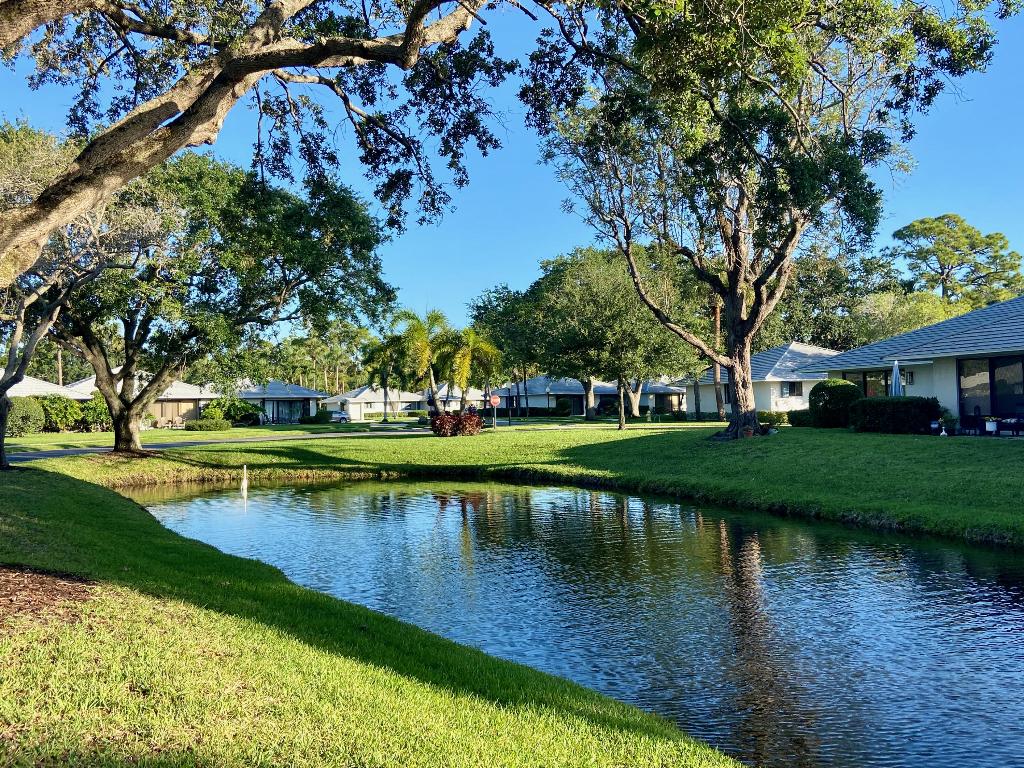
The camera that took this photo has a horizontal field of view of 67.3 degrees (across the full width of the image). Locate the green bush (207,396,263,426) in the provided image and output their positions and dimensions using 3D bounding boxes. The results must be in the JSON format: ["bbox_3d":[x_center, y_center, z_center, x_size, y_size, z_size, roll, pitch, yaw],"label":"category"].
[{"bbox_3d":[-22.700,2.250,63.000,4.500,2.450,3.400,0,-2,0],"label":"green bush"}]

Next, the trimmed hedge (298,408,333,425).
[{"bbox_3d":[-18.907,3.127,74.000,3.270,1.540,1.900,0,-2,0],"label":"trimmed hedge"}]

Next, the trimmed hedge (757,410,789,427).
[{"bbox_3d":[14.002,1.862,41.500,1.900,0.809,1.000,-1,-2,19],"label":"trimmed hedge"}]

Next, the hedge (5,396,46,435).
[{"bbox_3d":[-26.967,1.796,42.500,2.270,2.210,2.100,0,-2,0],"label":"hedge"}]

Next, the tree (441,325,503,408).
[{"bbox_3d":[-2.291,-0.226,43.500,3.280,6.050,3.200,0,-2,0],"label":"tree"}]

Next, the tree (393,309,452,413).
[{"bbox_3d":[-5.062,-0.735,43.500,3.170,7.070,3.200,0,-2,0],"label":"tree"}]

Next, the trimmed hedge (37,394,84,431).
[{"bbox_3d":[-29.418,1.918,50.000,2.990,2.470,2.400,0,-2,0],"label":"trimmed hedge"}]

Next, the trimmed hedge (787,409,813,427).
[{"bbox_3d":[14.067,1.665,37.500,1.450,0.844,1.100,-1,-2,21],"label":"trimmed hedge"}]

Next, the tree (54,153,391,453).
[{"bbox_3d":[-10.540,-2.967,28.000,12.000,10.813,11.000,0,-2,0],"label":"tree"}]

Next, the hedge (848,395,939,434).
[{"bbox_3d":[12.680,1.040,25.300,0.900,1.180,3.200,1,-2,-23],"label":"hedge"}]

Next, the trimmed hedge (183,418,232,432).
[{"bbox_3d":[-21.775,2.953,55.000,3.500,0.930,1.600,1,-2,-22],"label":"trimmed hedge"}]

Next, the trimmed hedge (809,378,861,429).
[{"bbox_3d":[13.586,0.819,32.300,2.270,2.100,2.100,0,-2,0],"label":"trimmed hedge"}]

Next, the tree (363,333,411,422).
[{"bbox_3d":[-13.381,-0.720,82.000,5.000,9.542,5.000,0,-2,0],"label":"tree"}]

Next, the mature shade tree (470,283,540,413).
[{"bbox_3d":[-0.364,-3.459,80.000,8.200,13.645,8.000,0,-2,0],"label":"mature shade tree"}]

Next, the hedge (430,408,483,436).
[{"bbox_3d":[-2.959,2.066,41.000,2.750,1.466,2.000,0,-2,-4],"label":"hedge"}]

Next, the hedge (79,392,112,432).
[{"bbox_3d":[-26.947,1.820,50.000,2.470,2.670,2.200,0,-2,0],"label":"hedge"}]

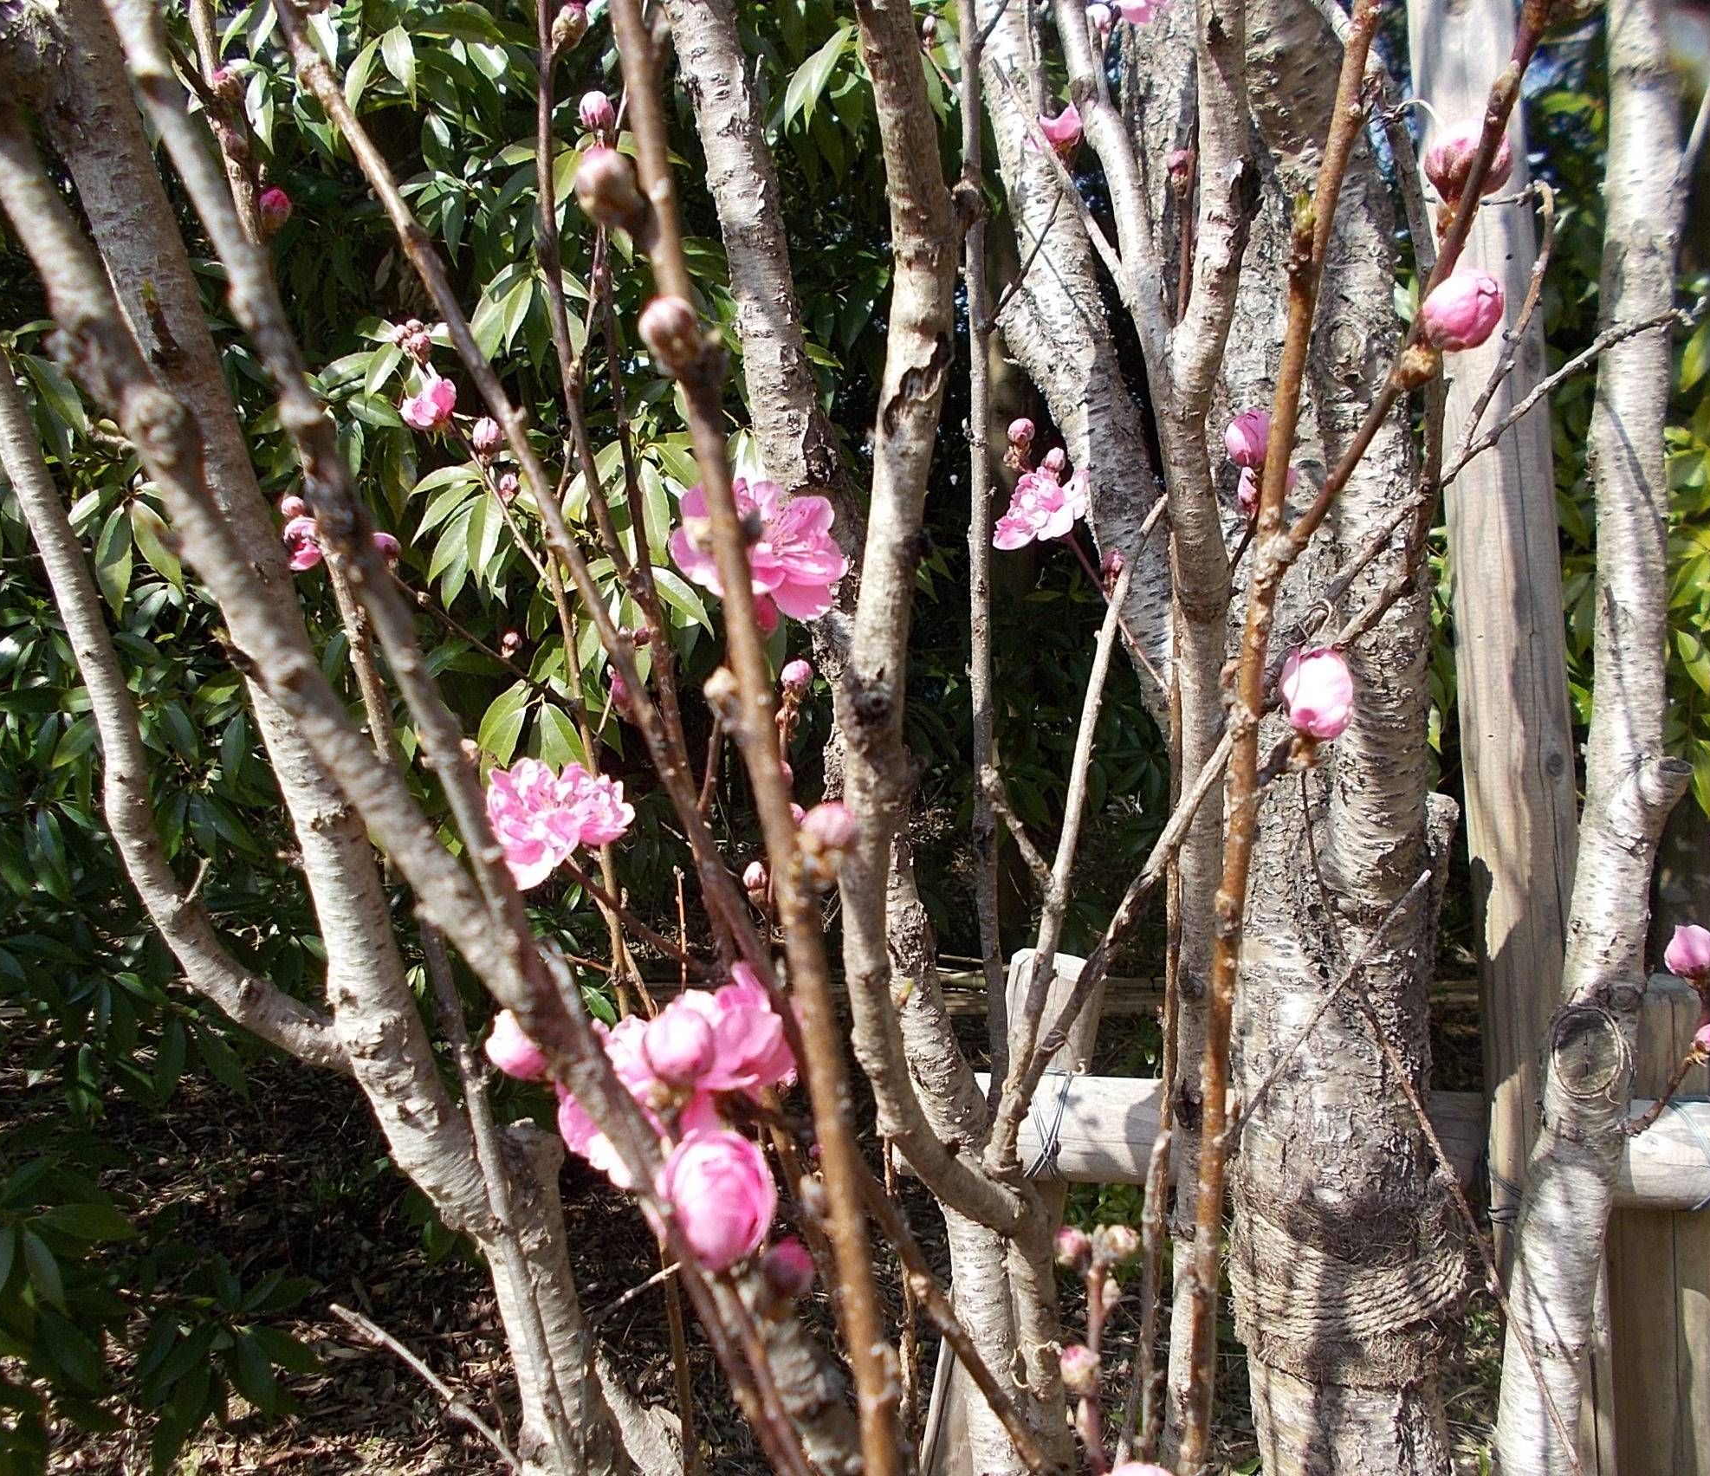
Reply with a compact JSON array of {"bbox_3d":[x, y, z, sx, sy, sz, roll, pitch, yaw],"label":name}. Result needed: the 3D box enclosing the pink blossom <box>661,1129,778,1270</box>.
[{"bbox_3d":[-0.024,0.081,0.260,0.019,0.024,0.019,-13,18,0],"label":"pink blossom"}]

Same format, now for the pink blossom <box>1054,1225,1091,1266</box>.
[{"bbox_3d":[0.044,0.103,0.300,0.008,0.009,0.008,-25,12,0],"label":"pink blossom"}]

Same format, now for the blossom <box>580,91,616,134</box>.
[{"bbox_3d":[-0.073,-0.177,0.420,0.010,0.014,0.010,-6,3,0],"label":"blossom"}]

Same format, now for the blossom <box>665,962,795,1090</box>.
[{"bbox_3d":[-0.026,0.062,0.315,0.029,0.028,0.025,0,5,-19],"label":"blossom"}]

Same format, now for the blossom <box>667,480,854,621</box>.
[{"bbox_3d":[-0.024,-0.047,0.365,0.042,0.035,0.029,-1,5,-22],"label":"blossom"}]

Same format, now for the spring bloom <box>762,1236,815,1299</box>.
[{"bbox_3d":[-0.012,0.095,0.265,0.009,0.011,0.009,22,18,0],"label":"spring bloom"}]

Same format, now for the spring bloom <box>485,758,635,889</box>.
[{"bbox_3d":[-0.087,0.025,0.430,0.041,0.037,0.031,1,5,-6],"label":"spring bloom"}]

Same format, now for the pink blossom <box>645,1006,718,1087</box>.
[{"bbox_3d":[-0.034,0.060,0.285,0.014,0.015,0.014,7,15,0],"label":"pink blossom"}]

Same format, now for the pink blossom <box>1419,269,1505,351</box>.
[{"bbox_3d":[0.133,-0.094,0.325,0.020,0.017,0.017,-43,0,12],"label":"pink blossom"}]

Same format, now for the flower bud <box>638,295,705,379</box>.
[{"bbox_3d":[-0.030,-0.067,0.245,0.010,0.013,0.010,-25,18,0],"label":"flower bud"}]

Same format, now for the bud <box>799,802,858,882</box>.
[{"bbox_3d":[-0.005,0.019,0.265,0.010,0.014,0.010,15,6,0],"label":"bud"}]

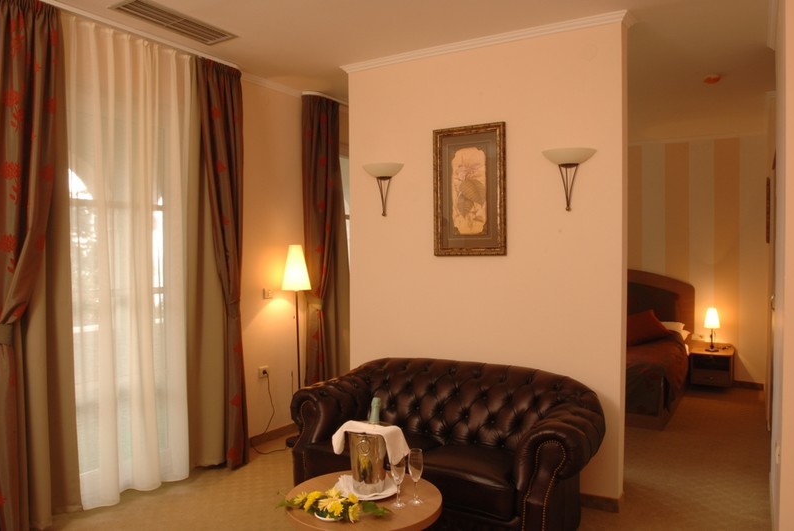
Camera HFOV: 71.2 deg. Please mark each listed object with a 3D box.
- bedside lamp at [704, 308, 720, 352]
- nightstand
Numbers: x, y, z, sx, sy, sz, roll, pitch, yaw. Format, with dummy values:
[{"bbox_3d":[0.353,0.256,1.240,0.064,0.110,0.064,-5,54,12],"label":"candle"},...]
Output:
[{"bbox_3d":[3.393,0.685,5.980,0.170,0.480,0.170,1,2,29],"label":"bedside lamp"},{"bbox_3d":[3.417,1.071,6.000,0.420,0.390,0.400,1,2,29],"label":"nightstand"}]

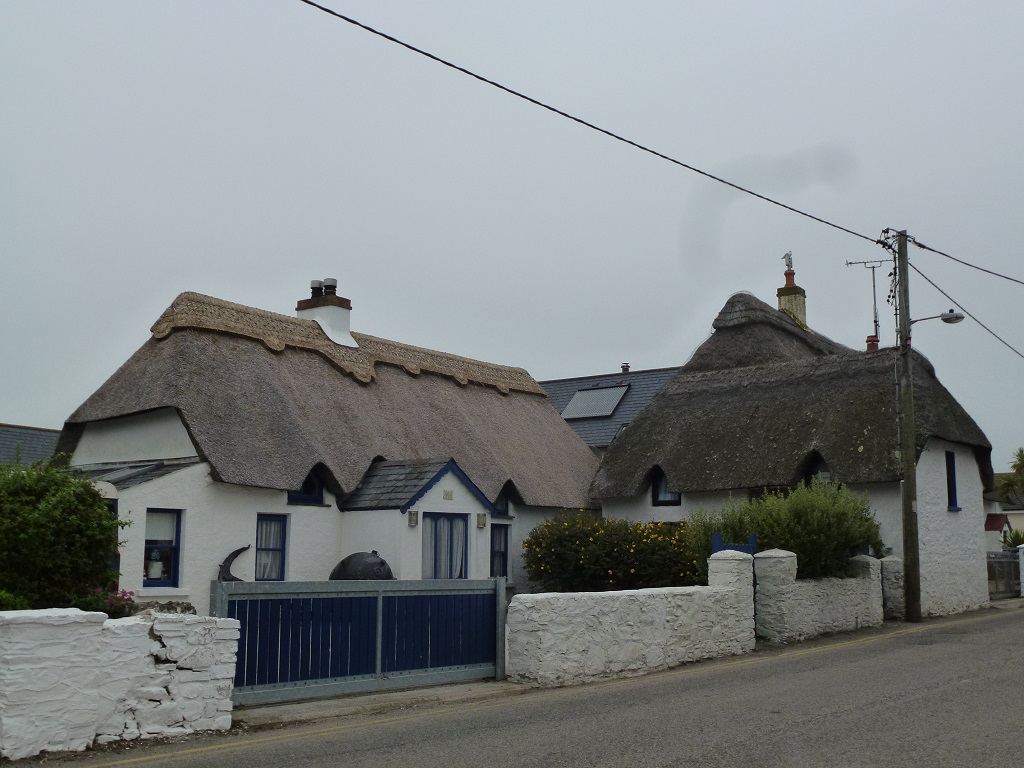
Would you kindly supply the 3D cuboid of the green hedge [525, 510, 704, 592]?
[{"bbox_3d":[1.384,2.716,14.404,2.400,1.900,1.400,6,-10,-38],"label":"green hedge"}]

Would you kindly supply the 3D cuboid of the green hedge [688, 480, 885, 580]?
[{"bbox_3d":[4.904,3.101,19.183,2.000,2.450,3.700,-6,-10,38],"label":"green hedge"}]

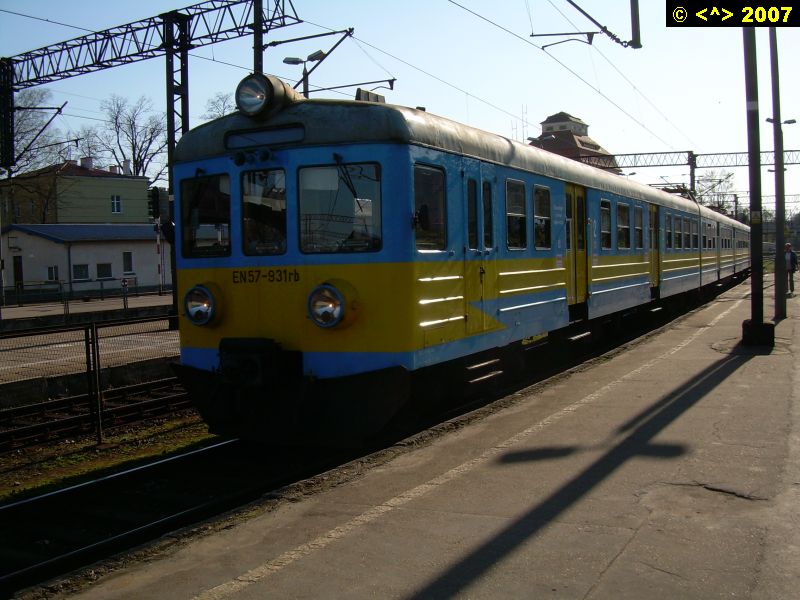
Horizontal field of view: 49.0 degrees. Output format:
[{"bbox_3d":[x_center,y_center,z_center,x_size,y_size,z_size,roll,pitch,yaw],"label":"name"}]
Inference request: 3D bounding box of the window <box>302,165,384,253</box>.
[{"bbox_3d":[-0.580,-0.887,8.543,0.844,0.862,0.060,-1,3,16],"label":"window"}]

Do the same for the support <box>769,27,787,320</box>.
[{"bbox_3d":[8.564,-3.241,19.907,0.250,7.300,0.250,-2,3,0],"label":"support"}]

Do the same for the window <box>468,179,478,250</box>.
[{"bbox_3d":[0.832,-0.969,9.935,0.060,0.800,0.300,0,3,26],"label":"window"}]

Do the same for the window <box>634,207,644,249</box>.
[{"bbox_3d":[4.975,-1.496,18.249,0.060,0.885,0.888,0,3,27],"label":"window"}]

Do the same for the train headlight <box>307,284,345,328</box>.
[{"bbox_3d":[-0.690,0.055,8.478,0.430,0.430,0.180,0,3,27],"label":"train headlight"}]

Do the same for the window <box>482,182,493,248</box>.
[{"bbox_3d":[1.030,-0.989,10.308,0.060,0.771,0.265,0,3,27],"label":"window"}]

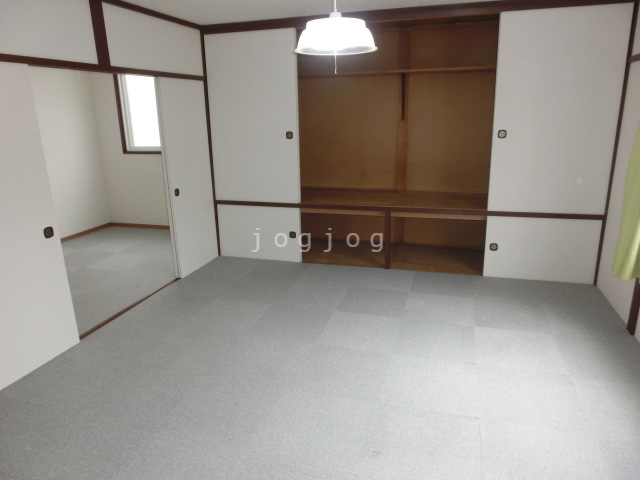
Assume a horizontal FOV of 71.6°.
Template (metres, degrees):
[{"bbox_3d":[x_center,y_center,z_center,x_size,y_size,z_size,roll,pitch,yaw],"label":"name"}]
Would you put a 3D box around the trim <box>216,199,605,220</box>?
[{"bbox_3d":[0.613,-0.284,4.093,3.521,0.043,0.050,3,17,16],"label":"trim"}]

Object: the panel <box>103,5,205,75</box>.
[{"bbox_3d":[-1.325,-1.611,3.685,0.030,0.420,1.250,4,17,16],"label":"panel"}]

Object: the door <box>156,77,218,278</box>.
[{"bbox_3d":[-1.234,-0.587,4.240,0.040,1.770,0.710,4,17,16],"label":"door"}]

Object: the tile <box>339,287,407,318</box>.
[{"bbox_3d":[0.435,0.502,3.562,0.500,0.010,0.500,4,17,16],"label":"tile"}]

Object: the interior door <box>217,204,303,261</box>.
[{"bbox_3d":[-0.622,-0.073,4.604,0.925,0.572,0.035,3,17,16],"label":"interior door"}]

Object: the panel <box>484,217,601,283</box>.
[{"bbox_3d":[1.883,0.078,3.818,0.872,0.557,0.030,3,17,16],"label":"panel"}]

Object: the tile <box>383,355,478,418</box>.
[{"bbox_3d":[0.612,0.779,2.446,0.500,0.010,0.500,3,17,16],"label":"tile"}]

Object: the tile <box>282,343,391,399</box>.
[{"bbox_3d":[0.134,0.750,2.584,0.500,0.010,0.500,3,17,16],"label":"tile"}]

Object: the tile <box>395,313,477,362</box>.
[{"bbox_3d":[0.751,0.646,2.905,0.500,0.010,0.500,3,17,16],"label":"tile"}]

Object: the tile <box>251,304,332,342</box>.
[{"bbox_3d":[-0.186,0.609,3.242,0.500,0.010,0.500,4,17,16],"label":"tile"}]

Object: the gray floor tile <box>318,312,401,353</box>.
[{"bbox_3d":[0.293,0.639,3.103,0.500,0.010,0.500,4,17,16],"label":"gray floor tile"}]

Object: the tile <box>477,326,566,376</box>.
[{"bbox_3d":[1.229,0.674,2.768,0.500,0.010,0.500,3,17,16],"label":"tile"}]

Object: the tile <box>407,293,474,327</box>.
[{"bbox_3d":[0.914,0.532,3.423,0.500,0.010,0.500,4,17,16],"label":"tile"}]

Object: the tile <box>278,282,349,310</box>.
[{"bbox_3d":[-0.044,0.472,3.702,0.500,0.010,0.500,4,17,16],"label":"tile"}]

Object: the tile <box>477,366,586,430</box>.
[{"bbox_3d":[1.109,0.837,2.365,0.500,0.010,0.500,4,17,16],"label":"tile"}]

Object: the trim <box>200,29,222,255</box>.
[{"bbox_3d":[-1.077,-0.873,4.429,0.045,2.174,0.045,3,17,16],"label":"trim"}]

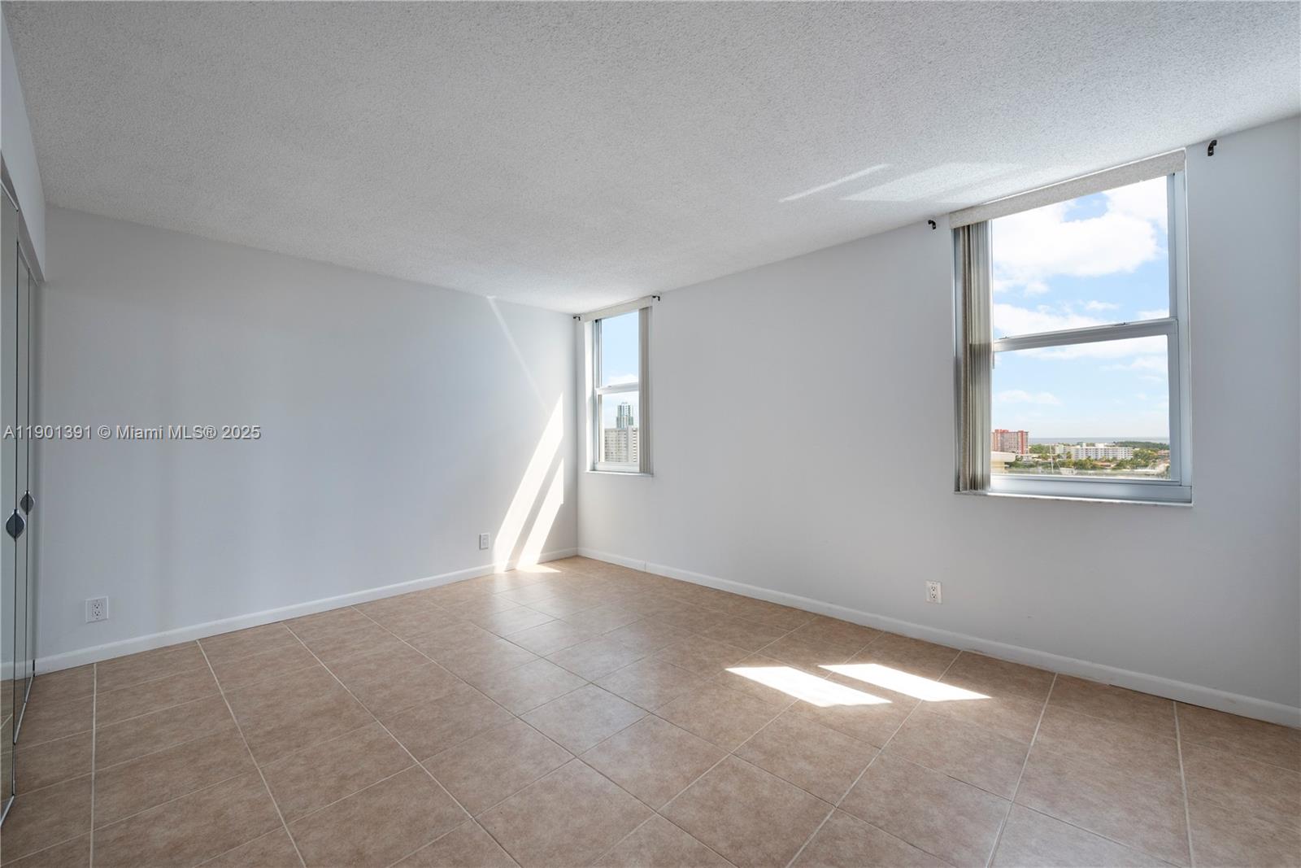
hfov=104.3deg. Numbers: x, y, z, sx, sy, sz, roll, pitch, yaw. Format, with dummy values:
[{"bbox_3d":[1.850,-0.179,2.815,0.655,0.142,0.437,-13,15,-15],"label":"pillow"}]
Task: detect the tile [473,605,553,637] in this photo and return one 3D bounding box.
[{"bbox_3d":[-0.891,1.220,3.279,0.402,0.010,0.402,-1,-1,43],"label":"tile"}]

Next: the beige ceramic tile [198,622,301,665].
[{"bbox_3d":[-2.321,1.232,2.949,0.400,0.010,0.400,-1,-1,43],"label":"beige ceramic tile"}]

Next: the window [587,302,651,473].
[{"bbox_3d":[-0.270,-0.412,4.750,0.901,1.542,0.130,-1,0,43],"label":"window"}]

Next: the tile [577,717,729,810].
[{"bbox_3d":[0.015,1.215,1.905,0.405,0.010,0.405,-1,0,43],"label":"tile"}]

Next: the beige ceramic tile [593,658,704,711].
[{"bbox_3d":[-0.002,1.218,2.484,0.405,0.010,0.405,-1,0,43],"label":"beige ceramic tile"}]

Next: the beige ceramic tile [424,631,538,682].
[{"bbox_3d":[-0.877,1.228,2.748,0.405,0.010,0.405,-1,0,43],"label":"beige ceramic tile"}]

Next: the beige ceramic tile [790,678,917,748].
[{"bbox_3d":[0.874,1.208,2.219,0.405,0.010,0.405,-1,0,43],"label":"beige ceramic tile"}]

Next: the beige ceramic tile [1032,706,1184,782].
[{"bbox_3d":[1.743,1.185,1.946,0.400,0.010,0.400,-1,-1,43],"label":"beige ceramic tile"}]

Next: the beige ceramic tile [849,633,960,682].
[{"bbox_3d":[1.435,1.205,2.814,0.405,0.010,0.405,-1,0,43],"label":"beige ceramic tile"}]

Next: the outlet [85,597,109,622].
[{"bbox_3d":[-2.990,0.952,2.735,0.008,0.120,0.076,-1,-1,43],"label":"outlet"}]

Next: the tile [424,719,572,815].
[{"bbox_3d":[-0.559,1.204,1.861,0.400,0.010,0.400,-1,-1,43],"label":"tile"}]

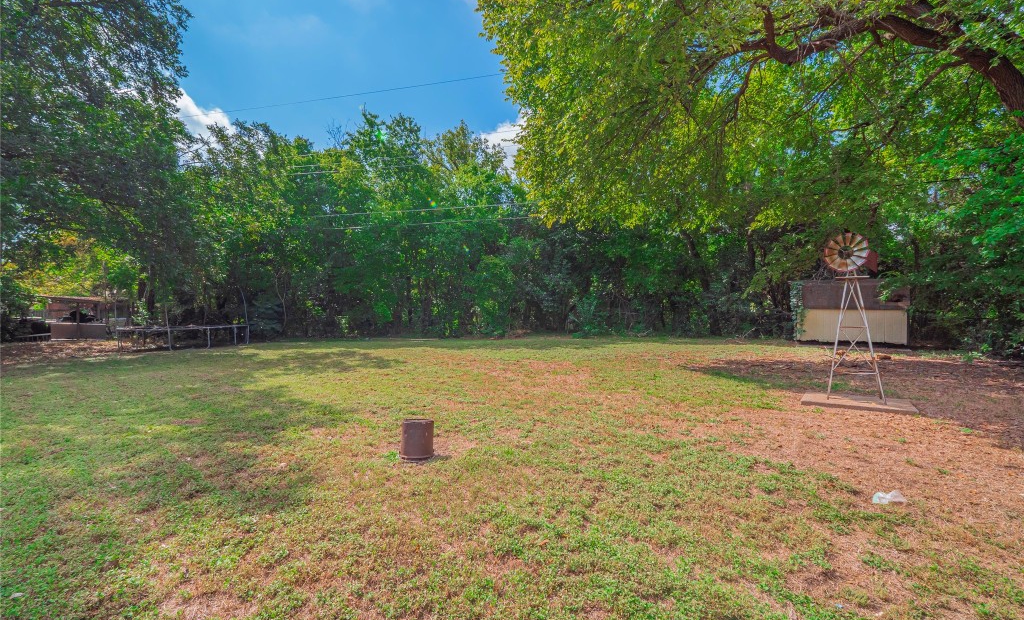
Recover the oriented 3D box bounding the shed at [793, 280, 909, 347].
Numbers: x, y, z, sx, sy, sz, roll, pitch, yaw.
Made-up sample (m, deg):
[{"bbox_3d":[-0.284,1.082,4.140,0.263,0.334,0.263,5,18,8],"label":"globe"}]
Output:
[{"bbox_3d":[16.000,0.050,19.900,4.000,3.000,2.500,0,0,27],"label":"shed"}]

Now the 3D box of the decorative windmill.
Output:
[{"bbox_3d":[5.650,0.100,6.770,1.020,2.700,0.760,0,0,-29],"label":"decorative windmill"}]

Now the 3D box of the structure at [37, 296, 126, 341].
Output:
[{"bbox_3d":[-23.600,0.420,22.800,2.900,2.400,3.700,0,0,41],"label":"structure"}]

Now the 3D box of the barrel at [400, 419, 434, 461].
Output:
[{"bbox_3d":[-0.980,1.330,4.310,0.340,0.370,0.340,1,-3,0],"label":"barrel"}]

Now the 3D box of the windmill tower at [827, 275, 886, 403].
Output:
[{"bbox_3d":[5.570,0.450,6.730,0.650,2.000,0.650,0,0,34],"label":"windmill tower"}]

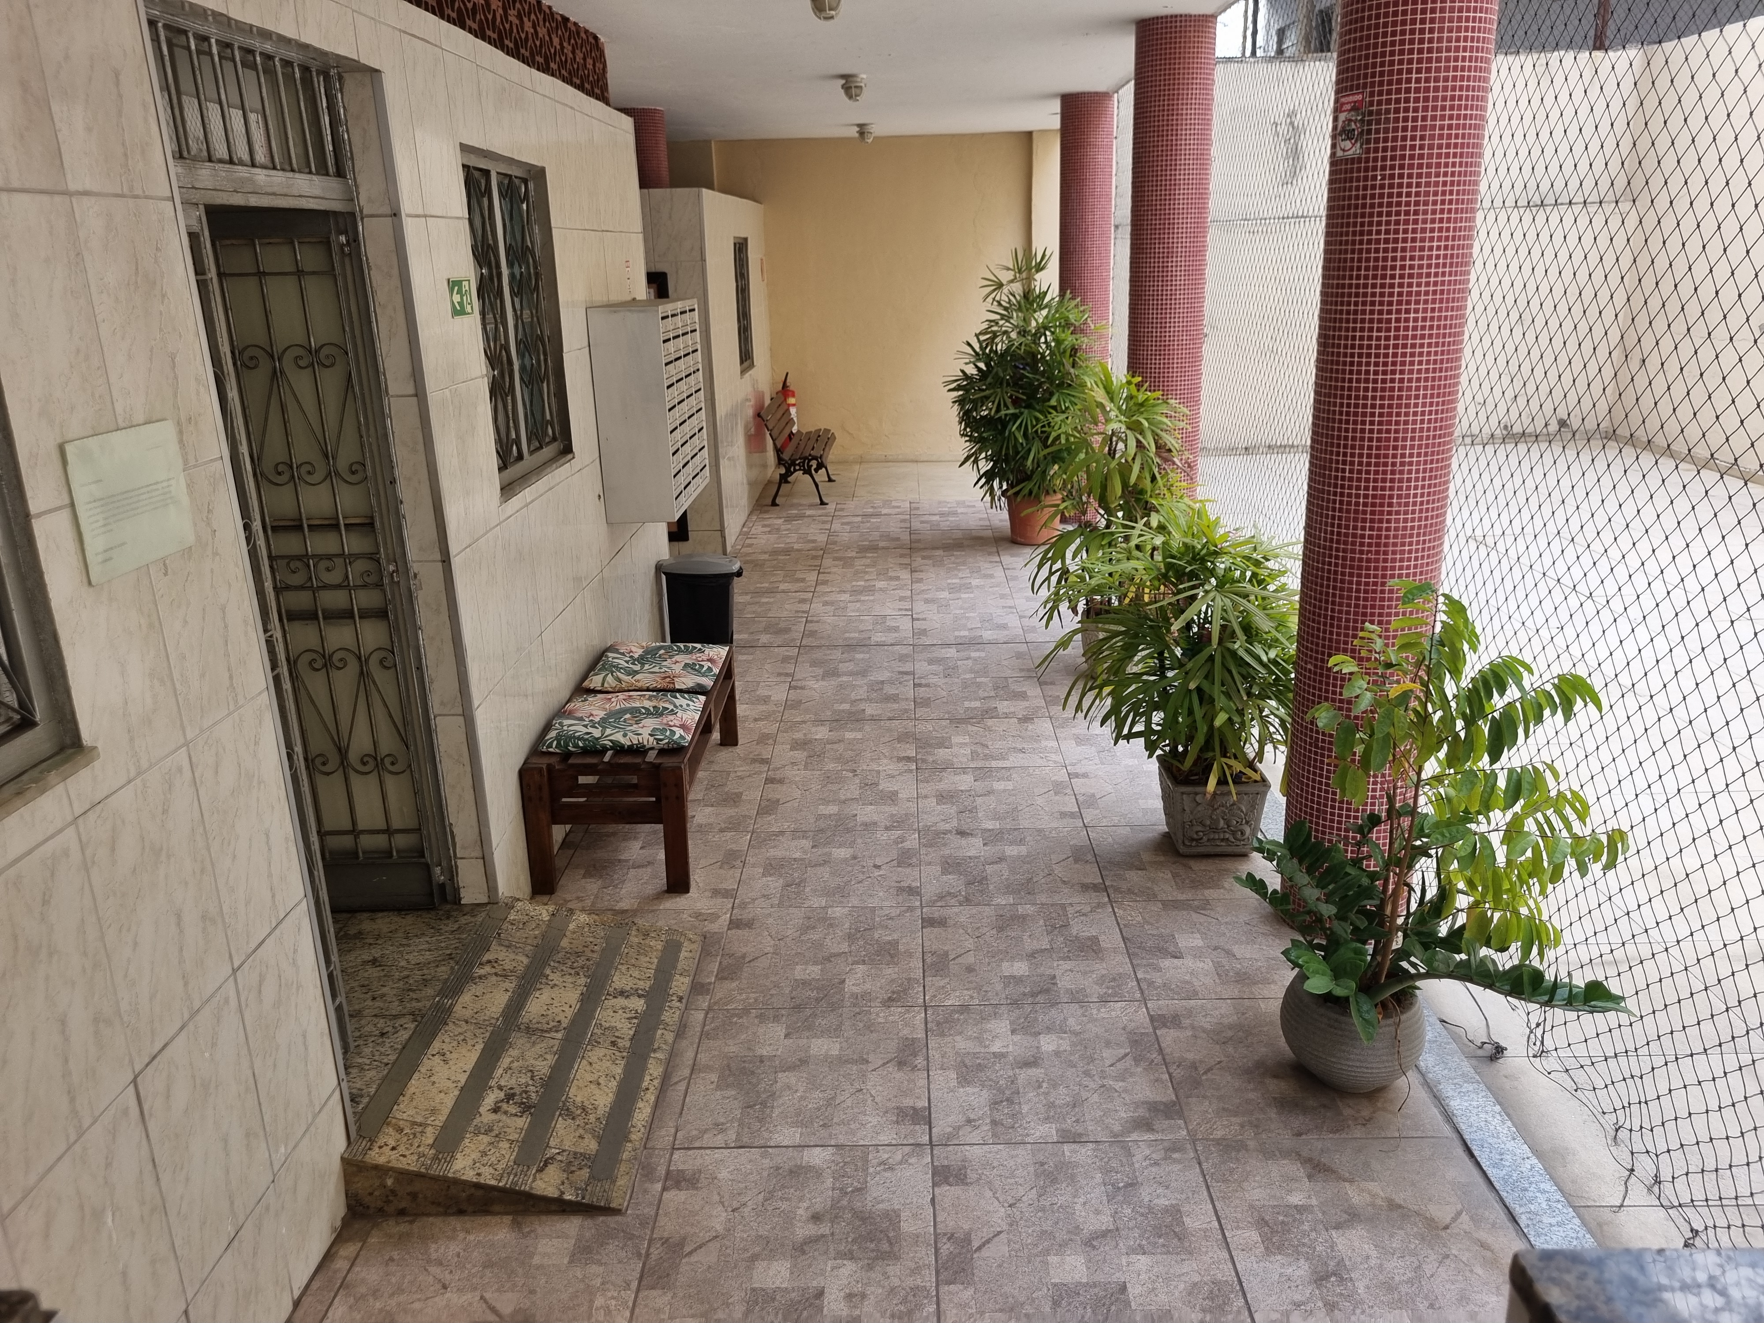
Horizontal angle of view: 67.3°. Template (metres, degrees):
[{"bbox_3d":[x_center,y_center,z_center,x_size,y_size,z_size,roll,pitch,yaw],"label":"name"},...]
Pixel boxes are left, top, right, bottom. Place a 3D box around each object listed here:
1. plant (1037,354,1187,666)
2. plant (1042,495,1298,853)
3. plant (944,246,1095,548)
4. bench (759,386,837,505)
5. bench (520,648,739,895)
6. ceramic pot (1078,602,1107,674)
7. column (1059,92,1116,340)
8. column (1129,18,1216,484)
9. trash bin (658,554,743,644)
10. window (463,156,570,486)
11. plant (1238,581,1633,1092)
[{"bbox_3d":[1.068,-0.657,6.260,0.714,1.488,0.696,-1,17,1],"label":"plant"},{"bbox_3d":[0.960,0.041,4.467,0.847,1.228,0.786,-1,17,1],"label":"plant"},{"bbox_3d":[0.964,-1.826,9.193,1.056,1.984,0.938,-1,17,1],"label":"plant"},{"bbox_3d":[-0.707,-1.840,11.450,0.563,0.768,1.240,-1,17,1],"label":"bench"},{"bbox_3d":[-0.876,0.336,4.985,0.538,0.469,1.452,-1,17,1],"label":"bench"},{"bbox_3d":[1.171,-0.075,6.427,0.333,0.272,0.333,-2,17,1],"label":"ceramic pot"},{"bbox_3d":[1.466,-2.477,9.562,0.363,2.977,0.363,-1,17,1],"label":"column"},{"bbox_3d":[1.413,-1.553,6.600,0.363,2.977,0.363,-1,17,1],"label":"column"},{"bbox_3d":[-0.923,-0.315,7.004,0.399,0.514,0.284,-1,17,1],"label":"trash bin"},{"bbox_3d":[-1.256,-1.143,4.495,0.079,1.041,0.962,-1,17,1],"label":"window"},{"bbox_3d":[1.362,0.402,3.227,0.986,1.252,0.696,-1,17,1],"label":"plant"}]

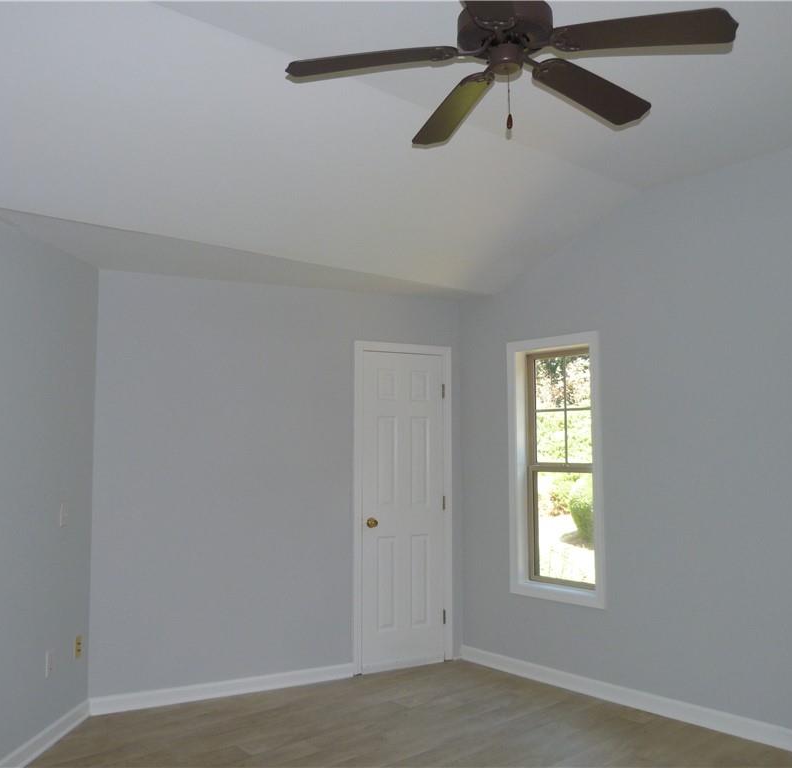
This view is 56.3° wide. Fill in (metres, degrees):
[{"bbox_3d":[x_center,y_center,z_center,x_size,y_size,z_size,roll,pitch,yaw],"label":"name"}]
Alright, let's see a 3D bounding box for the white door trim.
[{"bbox_3d":[0.048,0.785,4.881,0.710,2.104,0.040,2,-5,-25],"label":"white door trim"}]

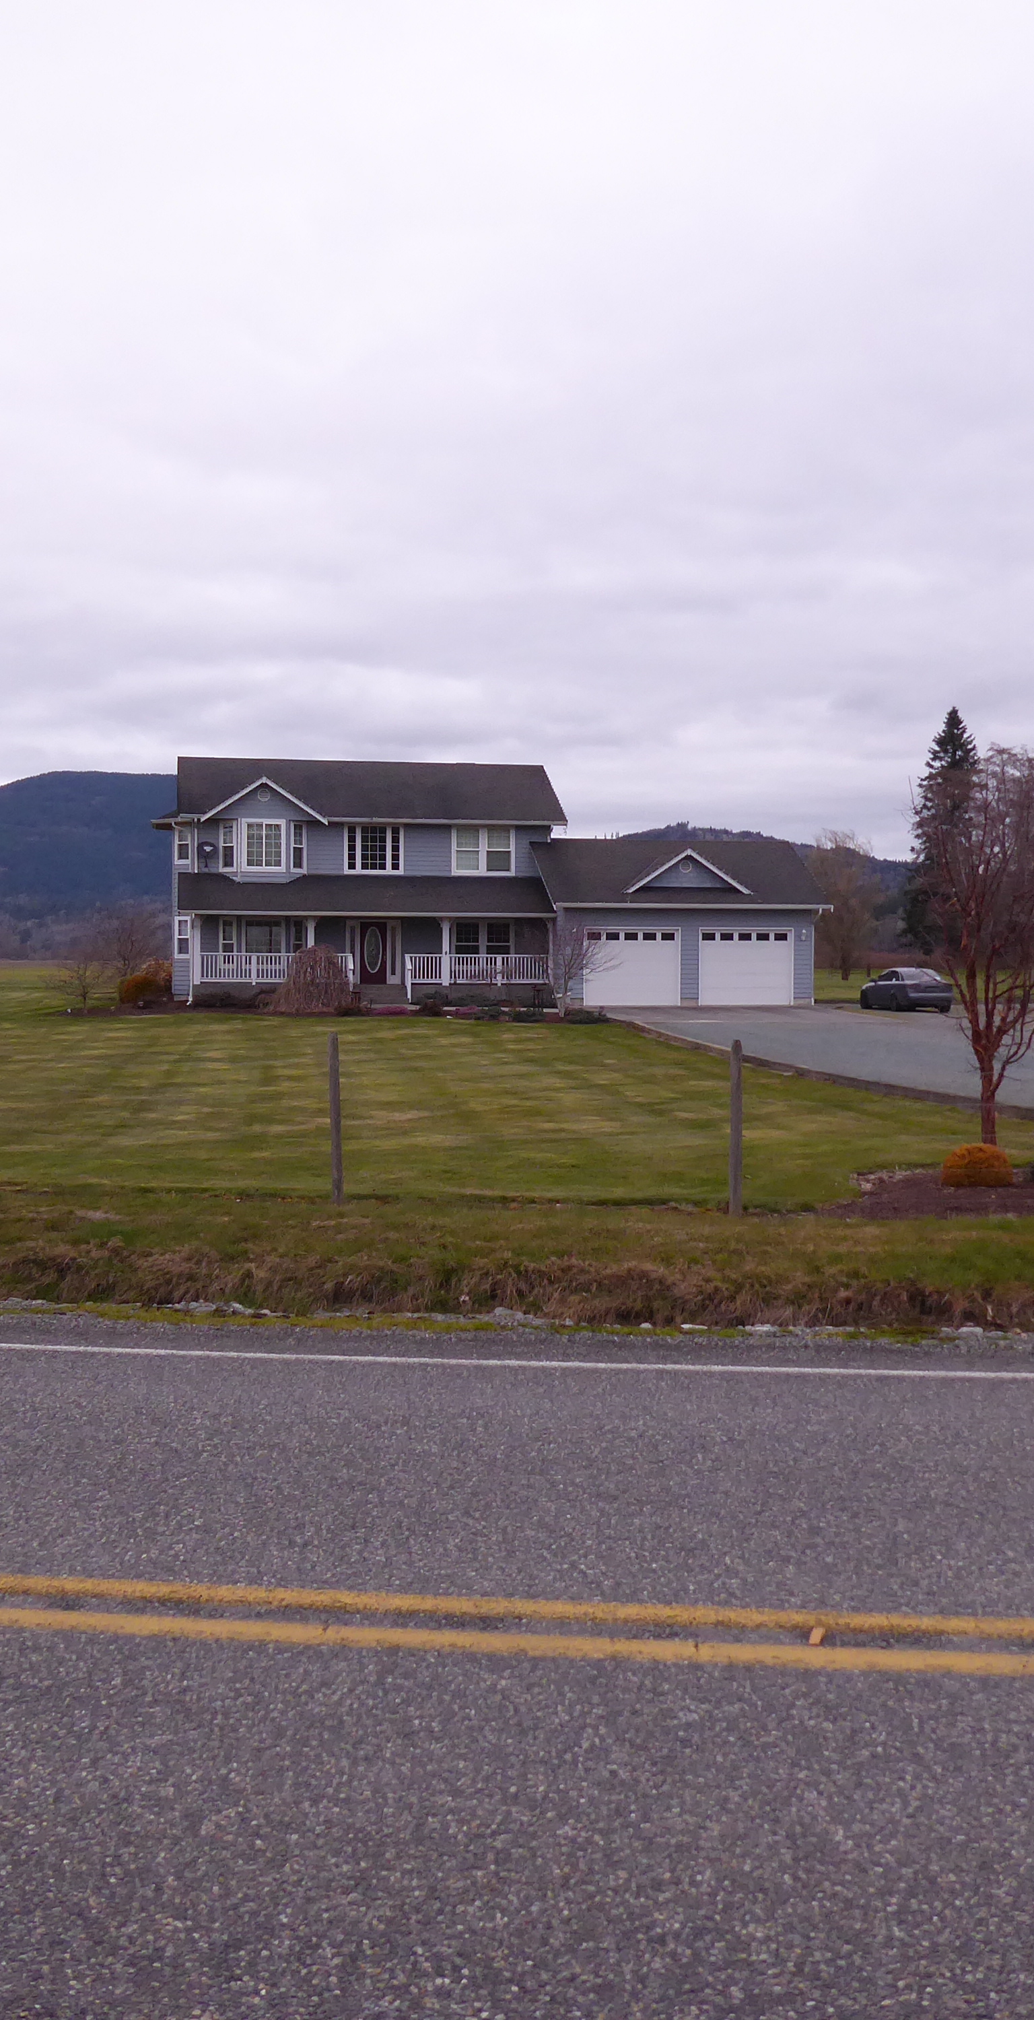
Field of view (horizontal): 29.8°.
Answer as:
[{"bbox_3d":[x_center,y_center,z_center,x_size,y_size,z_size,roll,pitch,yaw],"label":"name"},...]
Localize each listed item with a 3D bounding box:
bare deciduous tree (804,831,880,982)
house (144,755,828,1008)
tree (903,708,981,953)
[{"bbox_3d":[22.563,-7.266,135.000,4.965,10.442,4.965,0,2,0],"label":"bare deciduous tree"},{"bbox_3d":[-1.333,-4.449,67.704,22.100,8.350,10.400,0,2,-11],"label":"house"},{"bbox_3d":[47.680,-18.956,215.000,10.001,28.840,10.001,0,2,0],"label":"tree"}]

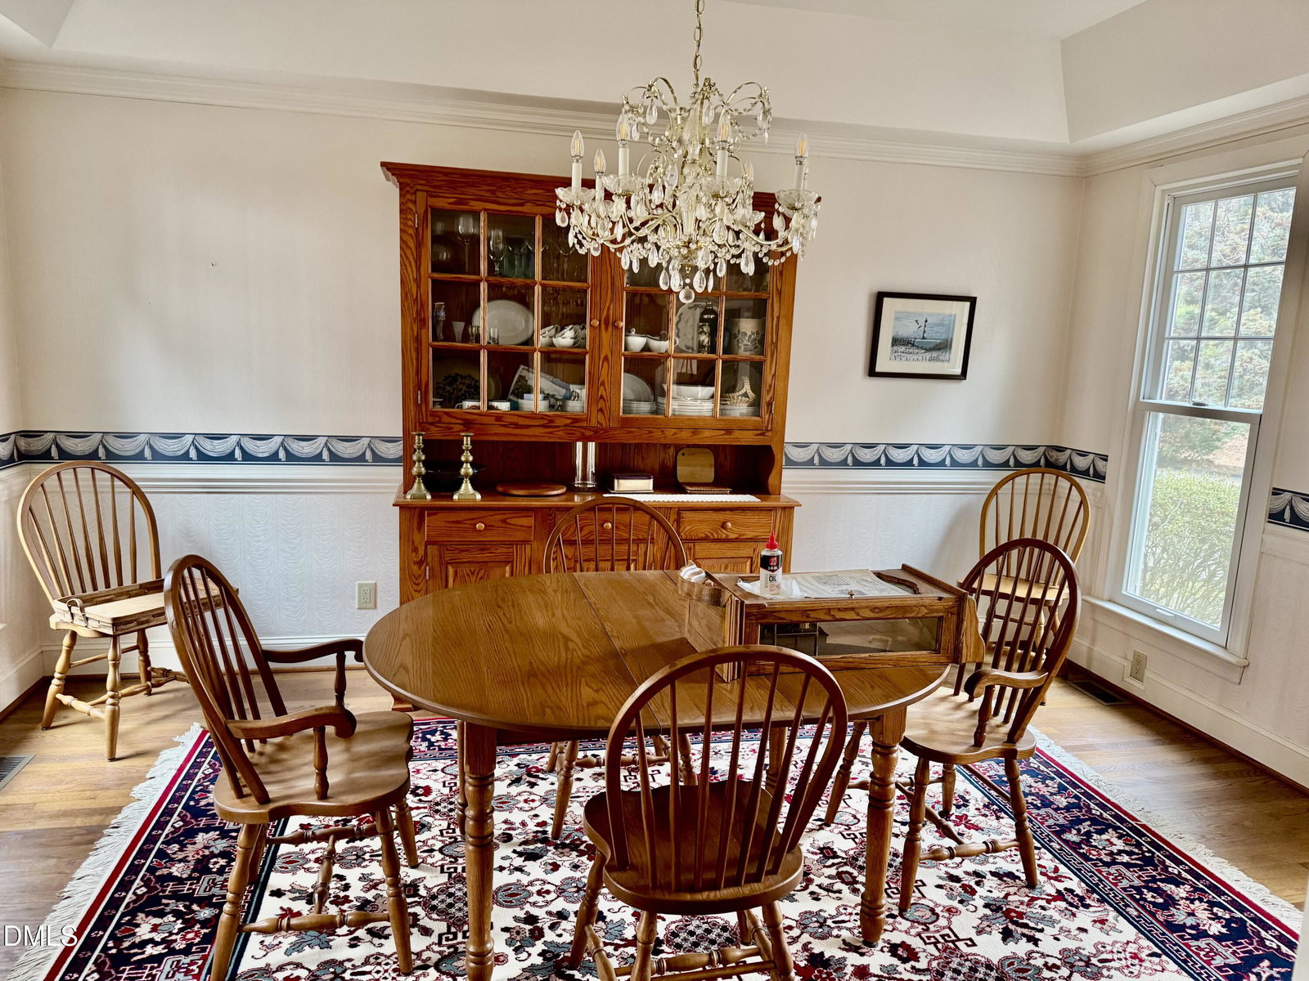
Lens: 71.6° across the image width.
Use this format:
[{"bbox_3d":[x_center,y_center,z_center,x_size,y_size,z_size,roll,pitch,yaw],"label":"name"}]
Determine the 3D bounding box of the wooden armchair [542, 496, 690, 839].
[{"bbox_3d":[-0.095,0.544,2.975,0.535,0.967,0.580,0,10,-12],"label":"wooden armchair"}]

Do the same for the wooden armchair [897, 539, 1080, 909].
[{"bbox_3d":[0.881,0.627,2.679,0.545,0.980,0.560,0,10,-15],"label":"wooden armchair"}]

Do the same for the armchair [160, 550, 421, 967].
[{"bbox_3d":[-0.867,0.632,2.247,0.555,0.977,0.560,0,10,-12],"label":"armchair"}]

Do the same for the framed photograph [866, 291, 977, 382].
[{"bbox_3d":[1.296,-0.743,4.400,0.520,0.402,0.025,0,10,-12],"label":"framed photograph"}]

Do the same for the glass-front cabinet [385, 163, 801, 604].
[{"bbox_3d":[-0.233,-0.198,3.883,1.768,2.136,0.497,0,10,-12],"label":"glass-front cabinet"}]

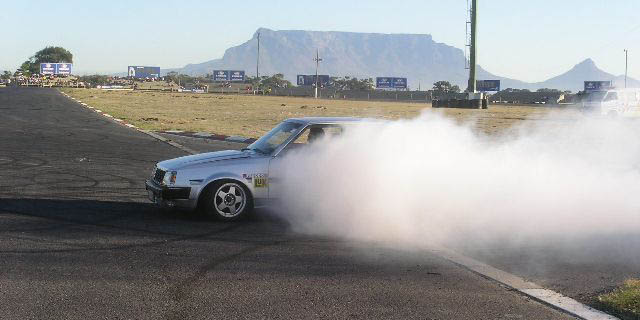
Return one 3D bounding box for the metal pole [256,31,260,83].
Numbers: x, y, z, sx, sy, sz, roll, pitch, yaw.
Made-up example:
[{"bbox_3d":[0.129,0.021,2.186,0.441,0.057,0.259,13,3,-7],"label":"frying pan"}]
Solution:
[{"bbox_3d":[-10.305,-16.225,185.343,0.300,10.100,0.300,1,4,0],"label":"metal pole"}]

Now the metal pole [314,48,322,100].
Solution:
[{"bbox_3d":[-0.334,-10.959,140.212,1.000,6.240,0.300,1,4,0],"label":"metal pole"}]

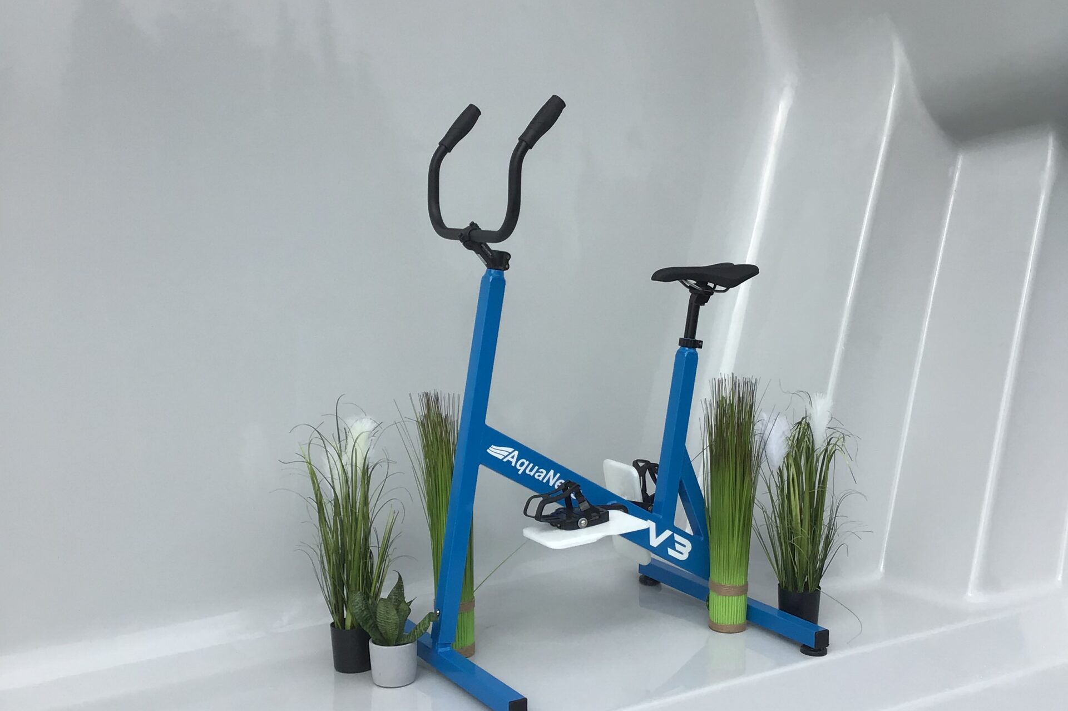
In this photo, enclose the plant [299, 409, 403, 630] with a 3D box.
[{"bbox_3d":[-0.408,0.391,2.825,0.225,0.544,0.225,-1,7,-8],"label":"plant"}]

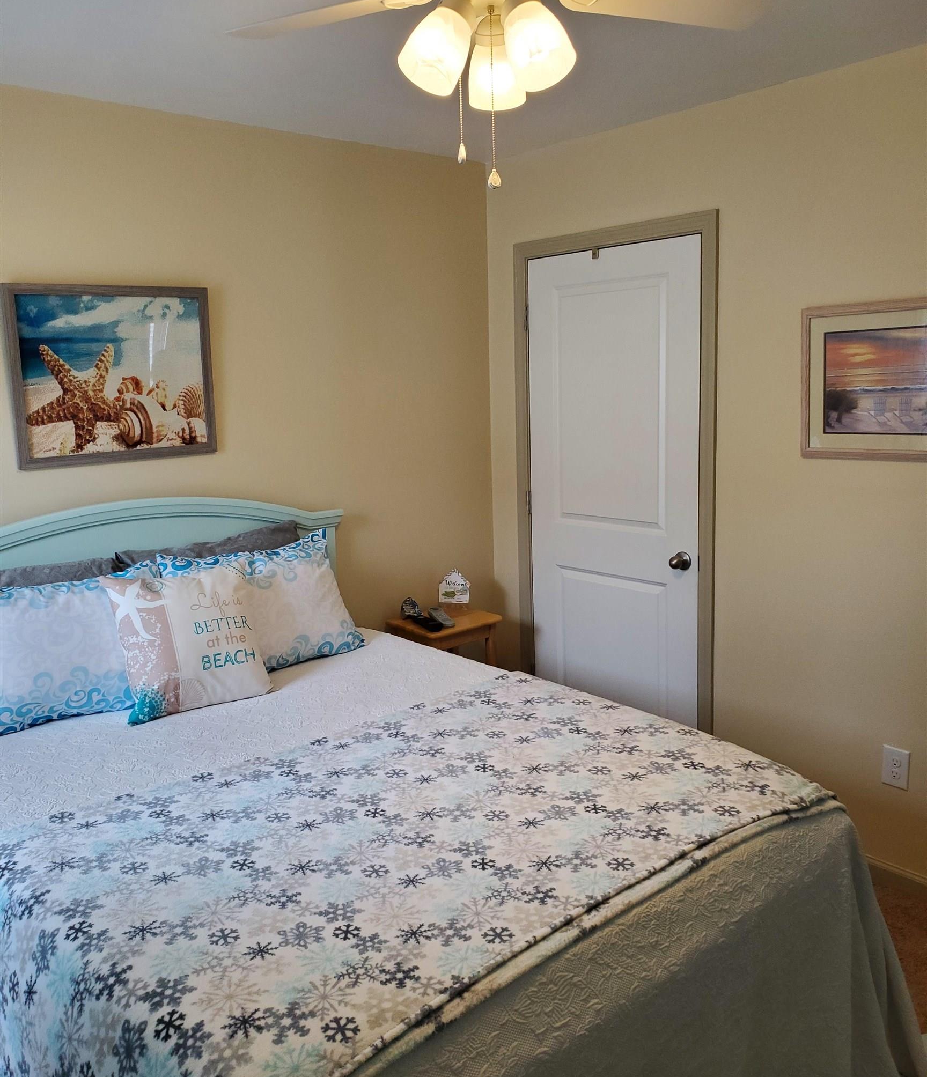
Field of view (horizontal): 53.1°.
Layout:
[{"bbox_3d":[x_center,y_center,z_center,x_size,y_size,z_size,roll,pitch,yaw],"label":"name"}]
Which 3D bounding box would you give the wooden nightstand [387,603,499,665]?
[{"bbox_3d":[-0.070,0.656,3.658,0.362,0.693,0.335,-11,14,-41],"label":"wooden nightstand"}]

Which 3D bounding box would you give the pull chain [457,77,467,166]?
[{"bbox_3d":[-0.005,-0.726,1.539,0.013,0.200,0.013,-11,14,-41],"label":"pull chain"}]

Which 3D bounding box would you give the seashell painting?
[{"bbox_3d":[-1.056,-0.499,2.832,0.625,0.527,0.024,-11,14,-41],"label":"seashell painting"}]

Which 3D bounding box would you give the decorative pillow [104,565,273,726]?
[{"bbox_3d":[-0.785,0.282,2.676,0.420,0.415,0.130,-10,-6,-38],"label":"decorative pillow"}]

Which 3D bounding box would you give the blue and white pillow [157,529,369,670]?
[{"bbox_3d":[-0.654,0.217,3.021,0.640,0.425,0.160,-11,-6,-41],"label":"blue and white pillow"}]

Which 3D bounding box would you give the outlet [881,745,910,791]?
[{"bbox_3d":[1.315,0.699,2.825,0.008,0.122,0.080,-11,14,-41],"label":"outlet"}]

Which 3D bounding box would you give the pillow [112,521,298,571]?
[{"bbox_3d":[-0.776,0.203,3.024,0.640,0.430,0.140,-11,1,-41],"label":"pillow"}]

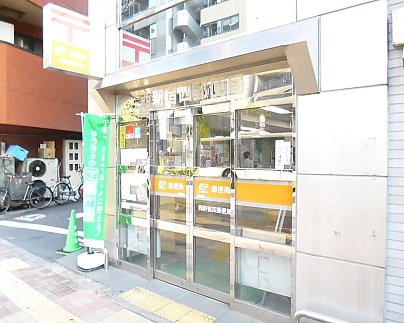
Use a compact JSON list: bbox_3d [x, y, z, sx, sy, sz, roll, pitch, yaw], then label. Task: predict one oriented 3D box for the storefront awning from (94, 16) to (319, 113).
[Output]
[{"bbox_3d":[-0.296,-0.908,3.307,3.020,0.640,0.310,1,1,37],"label":"storefront awning"}]

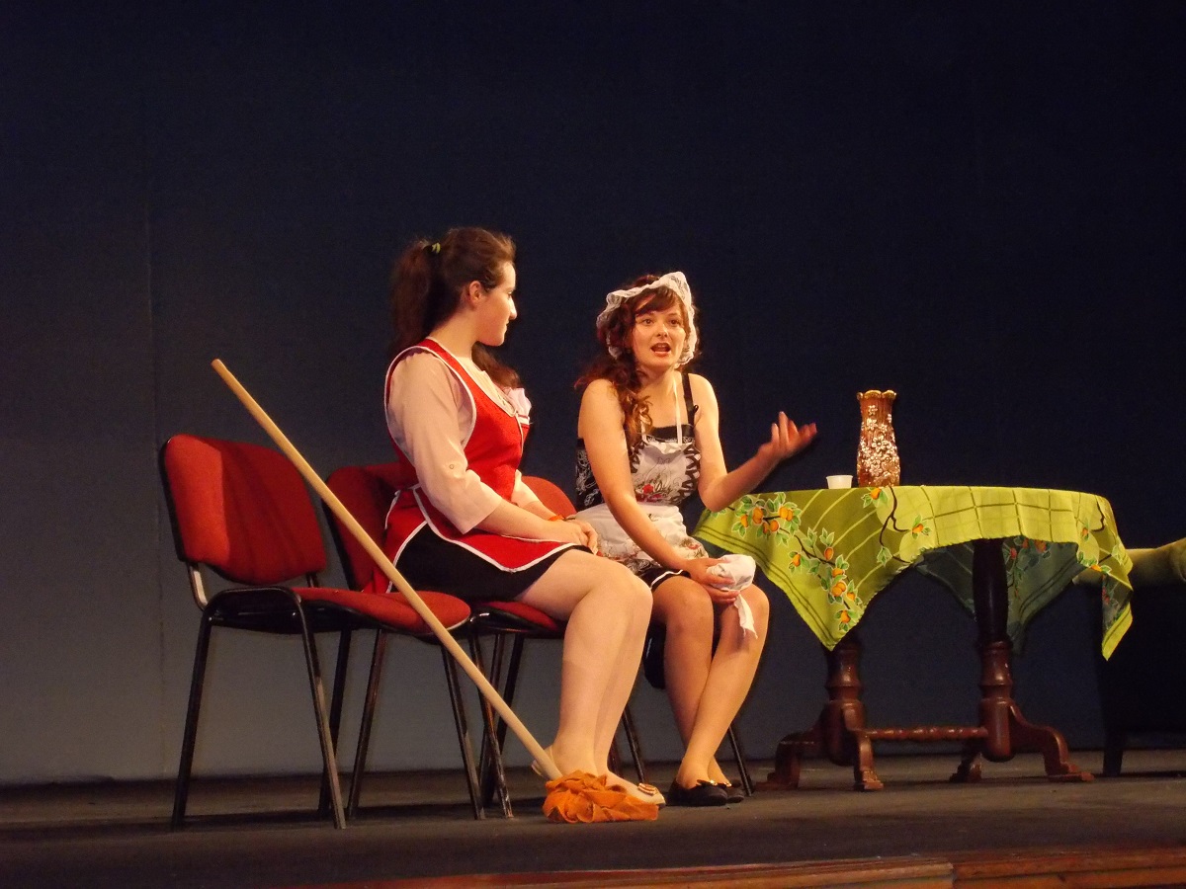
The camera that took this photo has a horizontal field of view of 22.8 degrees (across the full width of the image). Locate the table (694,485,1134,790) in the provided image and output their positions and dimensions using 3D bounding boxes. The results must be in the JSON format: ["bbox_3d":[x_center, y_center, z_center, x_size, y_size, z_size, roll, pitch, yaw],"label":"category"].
[{"bbox_3d":[0.842,0.493,7.534,1.080,0.750,0.980,-1,-5,-9],"label":"table"}]

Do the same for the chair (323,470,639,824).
[{"bbox_3d":[-0.225,0.412,6.518,0.540,0.800,0.525,-6,-6,36],"label":"chair"}]

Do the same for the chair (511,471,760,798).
[{"bbox_3d":[0.028,0.457,7.108,0.540,0.800,0.525,-6,-7,38],"label":"chair"}]

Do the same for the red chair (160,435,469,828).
[{"bbox_3d":[-0.574,0.385,6.194,0.540,0.820,0.525,-5,-6,32],"label":"red chair"}]

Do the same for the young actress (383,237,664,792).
[{"bbox_3d":[-0.150,0.159,6.462,0.640,1.290,0.470,-4,-6,24],"label":"young actress"}]

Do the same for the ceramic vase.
[{"bbox_3d":[0.725,-0.015,7.529,0.112,0.260,0.112,-2,-5,0],"label":"ceramic vase"}]

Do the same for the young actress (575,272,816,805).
[{"bbox_3d":[0.222,0.208,6.928,0.490,1.250,0.700,3,-7,-41],"label":"young actress"}]

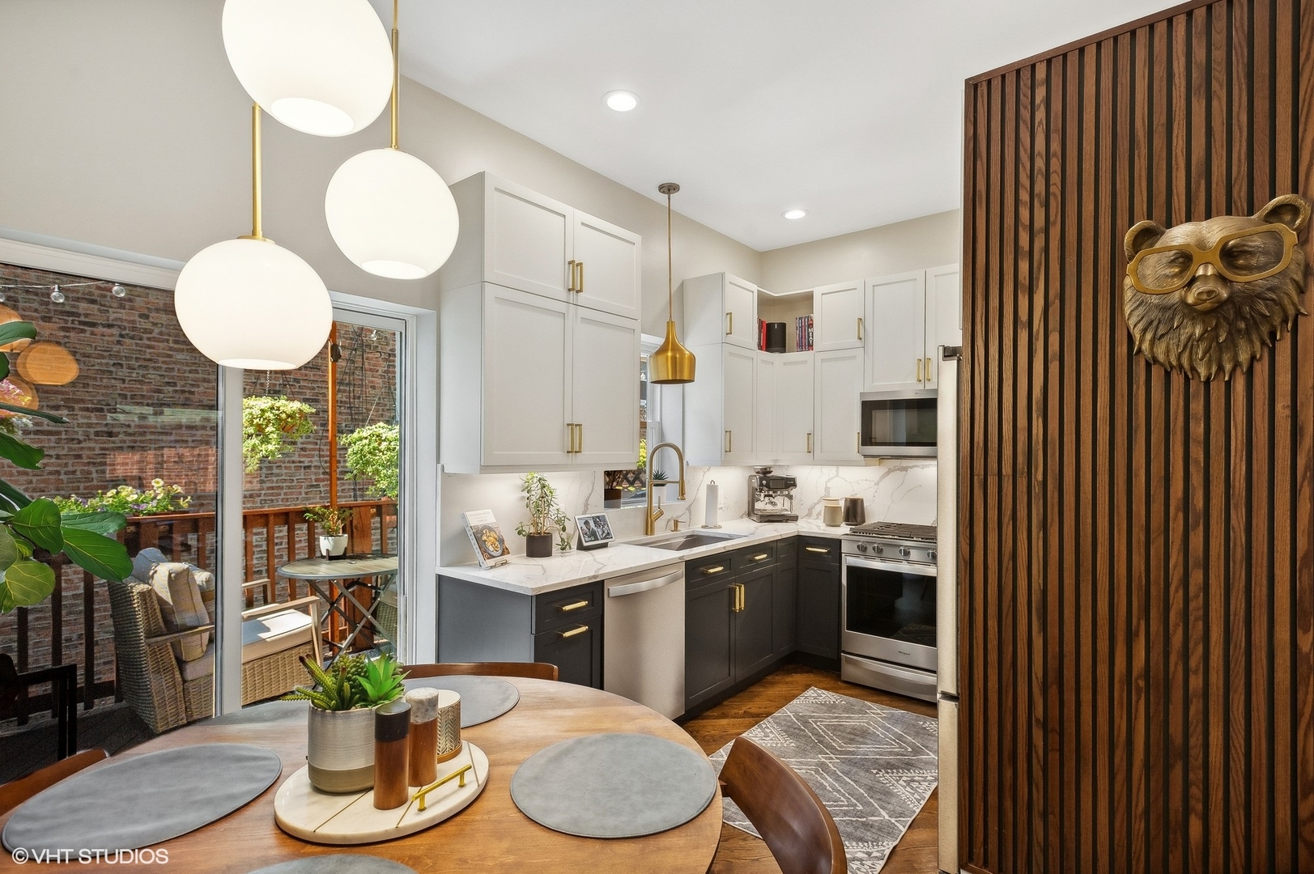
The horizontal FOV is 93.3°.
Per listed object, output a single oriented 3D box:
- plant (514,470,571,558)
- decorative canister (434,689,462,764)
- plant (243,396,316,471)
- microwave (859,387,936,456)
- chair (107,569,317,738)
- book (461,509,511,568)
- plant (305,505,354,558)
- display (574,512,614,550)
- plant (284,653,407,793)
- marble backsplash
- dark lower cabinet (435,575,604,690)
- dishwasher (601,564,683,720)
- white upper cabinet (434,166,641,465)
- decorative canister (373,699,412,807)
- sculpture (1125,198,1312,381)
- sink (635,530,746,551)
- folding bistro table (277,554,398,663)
[{"bbox_3d":[-0.566,0.383,3.092,0.205,0.410,0.240,0,-1,39],"label":"plant"},{"bbox_3d":[-0.482,0.634,1.358,0.100,0.117,0.100,0,-1,39],"label":"decorative canister"},{"bbox_3d":[-2.381,-0.022,3.850,0.500,0.485,0.470,1,-1,-32],"label":"plant"},{"bbox_3d":[1.757,-0.085,3.990,0.757,0.426,0.400,0,-1,39],"label":"microwave"},{"bbox_3d":[-2.530,1.085,3.565,0.710,0.820,0.870,0,-1,39],"label":"chair"},{"bbox_3d":[-0.766,0.457,2.809,0.026,0.256,0.200,-27,-9,16],"label":"book"},{"bbox_3d":[-2.096,0.605,3.975,0.250,0.330,0.260,0,-1,39],"label":"plant"},{"bbox_3d":[-0.337,0.502,3.294,0.105,0.183,0.240,0,-1,39],"label":"display"},{"bbox_3d":[-0.662,0.591,1.311,0.235,0.245,0.205,1,-1,-26],"label":"plant"},{"bbox_3d":[0.561,0.376,3.347,1.650,0.456,2.845,0,-1,39],"label":"marble backsplash"},{"bbox_3d":[-0.605,1.053,2.714,0.645,0.880,0.385,0,-1,39],"label":"dark lower cabinet"},{"bbox_3d":[-0.256,1.049,3.094,0.610,0.844,0.603,0,-1,39],"label":"dishwasher"},{"bbox_3d":[-0.526,-0.468,3.060,0.320,1.256,1.000,0,-1,39],"label":"white upper cabinet"},{"bbox_3d":[-0.519,0.625,1.219,0.065,0.178,0.065,0,-1,39],"label":"decorative canister"},{"bbox_3d":[1.398,-0.369,1.563,0.355,0.447,0.180,0,-1,39],"label":"sculpture"},{"bbox_3d":[0.177,0.729,3.641,0.420,0.230,0.760,0,-1,39],"label":"sink"},{"bbox_3d":[-1.901,1.142,3.794,0.725,0.725,0.725,0,-1,39],"label":"folding bistro table"}]

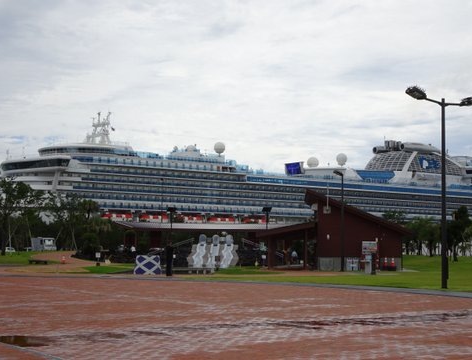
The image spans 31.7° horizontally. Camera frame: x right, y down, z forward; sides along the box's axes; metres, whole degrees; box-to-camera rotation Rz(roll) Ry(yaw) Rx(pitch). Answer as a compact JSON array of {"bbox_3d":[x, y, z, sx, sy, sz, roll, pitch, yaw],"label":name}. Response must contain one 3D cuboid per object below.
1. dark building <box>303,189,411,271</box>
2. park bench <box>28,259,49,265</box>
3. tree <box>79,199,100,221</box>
[{"bbox_3d":[8.120,3.453,56.300,6.800,5.300,7.000,1,-4,3],"label":"dark building"},{"bbox_3d":[-14.718,6.090,62.000,1.500,0.430,0.450,1,-4,-6],"label":"park bench"},{"bbox_3d":[-15.371,5.060,87.000,2.400,6.100,2.400,1,-4,0],"label":"tree"}]

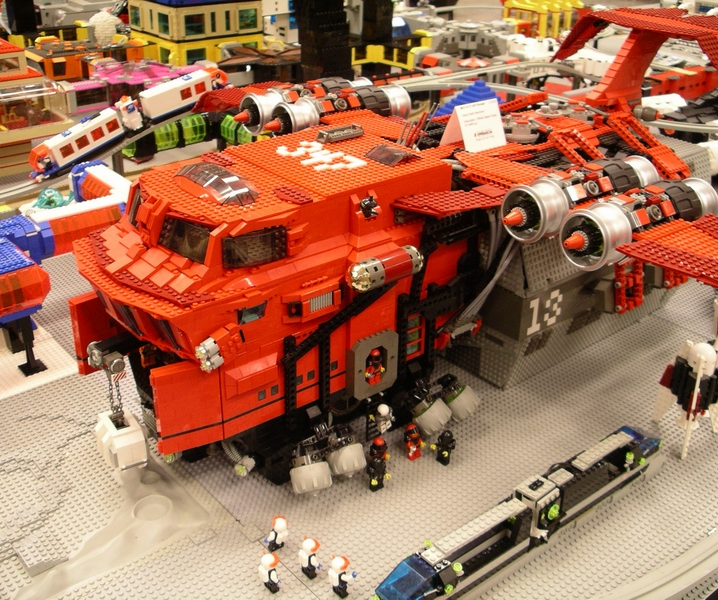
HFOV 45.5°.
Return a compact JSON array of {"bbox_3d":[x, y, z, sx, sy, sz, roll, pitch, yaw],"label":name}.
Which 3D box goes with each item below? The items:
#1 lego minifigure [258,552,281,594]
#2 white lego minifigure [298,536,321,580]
[{"bbox_3d":[-0.085,0.262,0.828,0.021,0.043,0.025,-20,33,-35],"label":"lego minifigure"},{"bbox_3d":[-0.048,0.251,0.832,0.022,0.043,0.025,-20,34,-36],"label":"white lego minifigure"}]

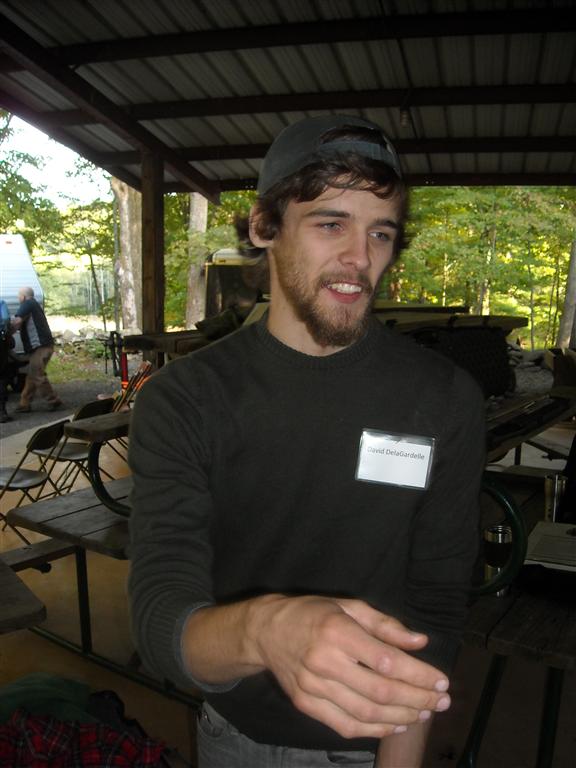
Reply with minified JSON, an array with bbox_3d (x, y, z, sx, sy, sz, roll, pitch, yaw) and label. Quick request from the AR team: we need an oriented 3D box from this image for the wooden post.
[{"bbox_3d":[-1.291,-0.715,7.400,0.150,2.980,0.150,2,6,14],"label":"wooden post"}]

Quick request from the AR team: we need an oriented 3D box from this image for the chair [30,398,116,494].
[{"bbox_3d":[-1.681,0.527,6.100,0.500,0.770,0.460,0,6,-3],"label":"chair"}]

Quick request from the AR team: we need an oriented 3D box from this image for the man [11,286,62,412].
[{"bbox_3d":[-3.490,-0.475,10.800,0.650,1.710,0.520,2,6,12],"label":"man"}]

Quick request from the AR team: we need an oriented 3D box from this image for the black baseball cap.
[{"bbox_3d":[0.037,-0.266,0.985,0.175,0.145,0.260,11,-9,-24],"label":"black baseball cap"}]

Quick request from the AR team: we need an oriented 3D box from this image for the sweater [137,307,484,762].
[{"bbox_3d":[0.020,0.193,1.005,0.490,0.570,0.410,0,6,-10],"label":"sweater"}]

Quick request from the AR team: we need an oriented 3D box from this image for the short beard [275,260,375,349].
[{"bbox_3d":[0.043,-0.092,0.910,0.125,0.105,0.090,6,5,-26],"label":"short beard"}]

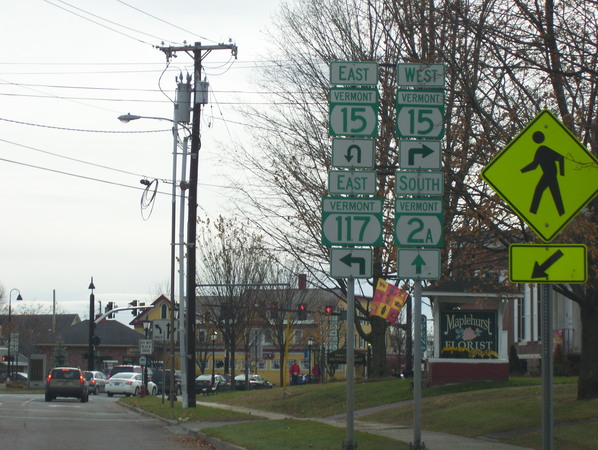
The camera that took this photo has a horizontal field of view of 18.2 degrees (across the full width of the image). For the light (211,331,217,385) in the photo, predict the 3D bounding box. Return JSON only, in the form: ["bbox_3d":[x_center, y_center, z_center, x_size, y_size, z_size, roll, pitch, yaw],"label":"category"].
[{"bbox_3d":[-6.271,9.809,137.000,0.400,4.150,0.400,1,-5,-7],"label":"light"}]

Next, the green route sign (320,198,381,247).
[{"bbox_3d":[0.677,-0.040,23.450,0.762,0.610,0.030,1,-5,-7],"label":"green route sign"}]

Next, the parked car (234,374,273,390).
[{"bbox_3d":[-3.727,12.925,153.000,1.770,1.430,4.600,-1,-5,21],"label":"parked car"}]

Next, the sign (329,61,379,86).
[{"bbox_3d":[0.702,-1.913,23.600,0.610,0.305,0.030,1,-5,-7],"label":"sign"}]

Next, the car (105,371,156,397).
[{"bbox_3d":[-10.039,9.609,112.500,1.820,1.470,4.840,0,-5,14],"label":"car"}]

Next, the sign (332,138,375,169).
[{"bbox_3d":[0.694,-0.899,23.550,0.533,0.381,0.030,1,-5,-7],"label":"sign"}]

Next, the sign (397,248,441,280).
[{"bbox_3d":[1.500,0.492,23.250,0.533,0.381,0.030,1,-5,-1],"label":"sign"}]

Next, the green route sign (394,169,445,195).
[{"bbox_3d":[1.531,-0.521,23.600,0.610,0.305,0.030,1,-5,-7],"label":"green route sign"}]

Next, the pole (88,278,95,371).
[{"bbox_3d":[-13.366,7.096,120.500,0.400,7.400,0.400,2,-5,-8],"label":"pole"}]

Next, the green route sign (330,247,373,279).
[{"bbox_3d":[0.666,0.485,23.420,0.533,0.381,0.030,1,-5,-7],"label":"green route sign"}]

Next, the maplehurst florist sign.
[{"bbox_3d":[4.290,2.755,47.000,1.470,1.210,0.100,1,-5,-8],"label":"maplehurst florist sign"}]

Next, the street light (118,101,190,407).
[{"bbox_3d":[-4.406,0.935,58.686,2.250,9.523,0.400,1,-5,-6],"label":"street light"}]

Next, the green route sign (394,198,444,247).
[{"bbox_3d":[1.506,-0.031,23.434,0.610,0.610,0.030,1,-5,-5],"label":"green route sign"}]

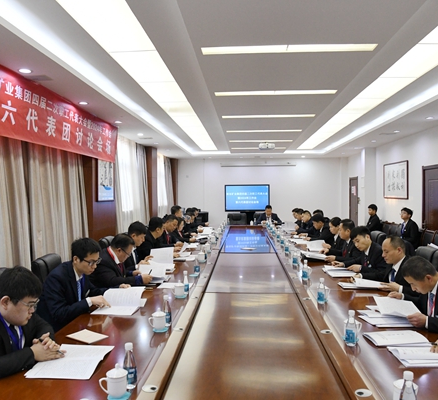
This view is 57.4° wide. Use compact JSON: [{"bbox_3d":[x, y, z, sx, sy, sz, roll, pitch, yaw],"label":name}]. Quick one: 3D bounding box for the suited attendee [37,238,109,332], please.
[{"bbox_3d":[-1.081,0.951,3.100,0.720,1.310,0.600,0,1,8],"label":"suited attendee"}]

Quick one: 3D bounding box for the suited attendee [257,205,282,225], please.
[{"bbox_3d":[1.270,0.787,10.255,0.600,1.270,0.780,0,1,4],"label":"suited attendee"}]

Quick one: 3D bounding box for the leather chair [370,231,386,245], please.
[{"bbox_3d":[1.770,0.965,5.135,0.660,1.090,0.600,0,1,4],"label":"leather chair"}]

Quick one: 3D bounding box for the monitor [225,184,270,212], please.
[{"bbox_3d":[0.857,-0.045,11.950,1.350,0.810,0.080,0,1,4],"label":"monitor"}]

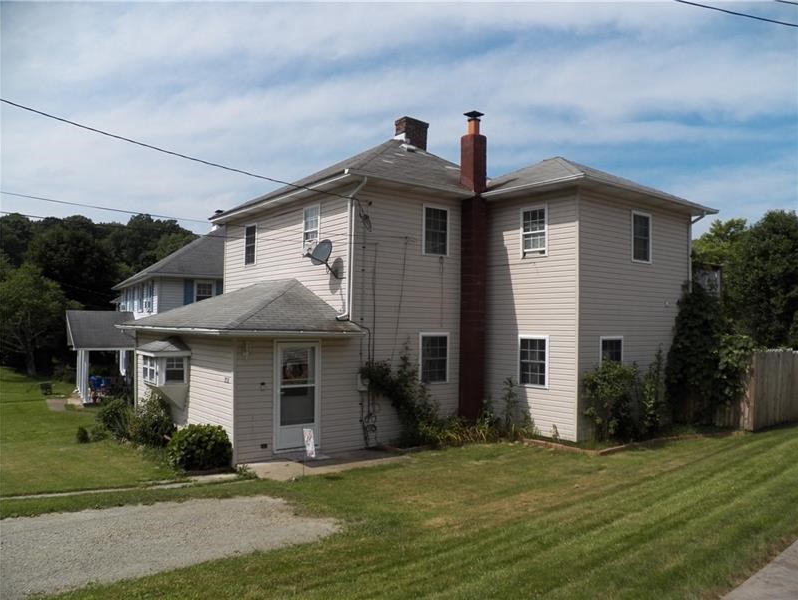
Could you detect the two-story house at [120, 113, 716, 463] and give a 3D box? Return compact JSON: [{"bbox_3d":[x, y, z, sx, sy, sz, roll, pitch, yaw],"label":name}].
[{"bbox_3d":[0.309,-1.042,16.699,11.900,8.500,10.400,2,-3,-38],"label":"two-story house"}]

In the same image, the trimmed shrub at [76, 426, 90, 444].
[{"bbox_3d":[-7.141,3.057,14.600,0.320,0.420,0.320,2,-3,-38],"label":"trimmed shrub"}]

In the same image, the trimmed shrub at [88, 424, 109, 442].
[{"bbox_3d":[-6.873,3.053,14.800,0.480,0.410,0.450,2,-3,-38],"label":"trimmed shrub"}]

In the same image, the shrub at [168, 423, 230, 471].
[{"bbox_3d":[-3.550,2.590,11.500,1.100,0.780,1.050,2,-3,-38],"label":"shrub"}]

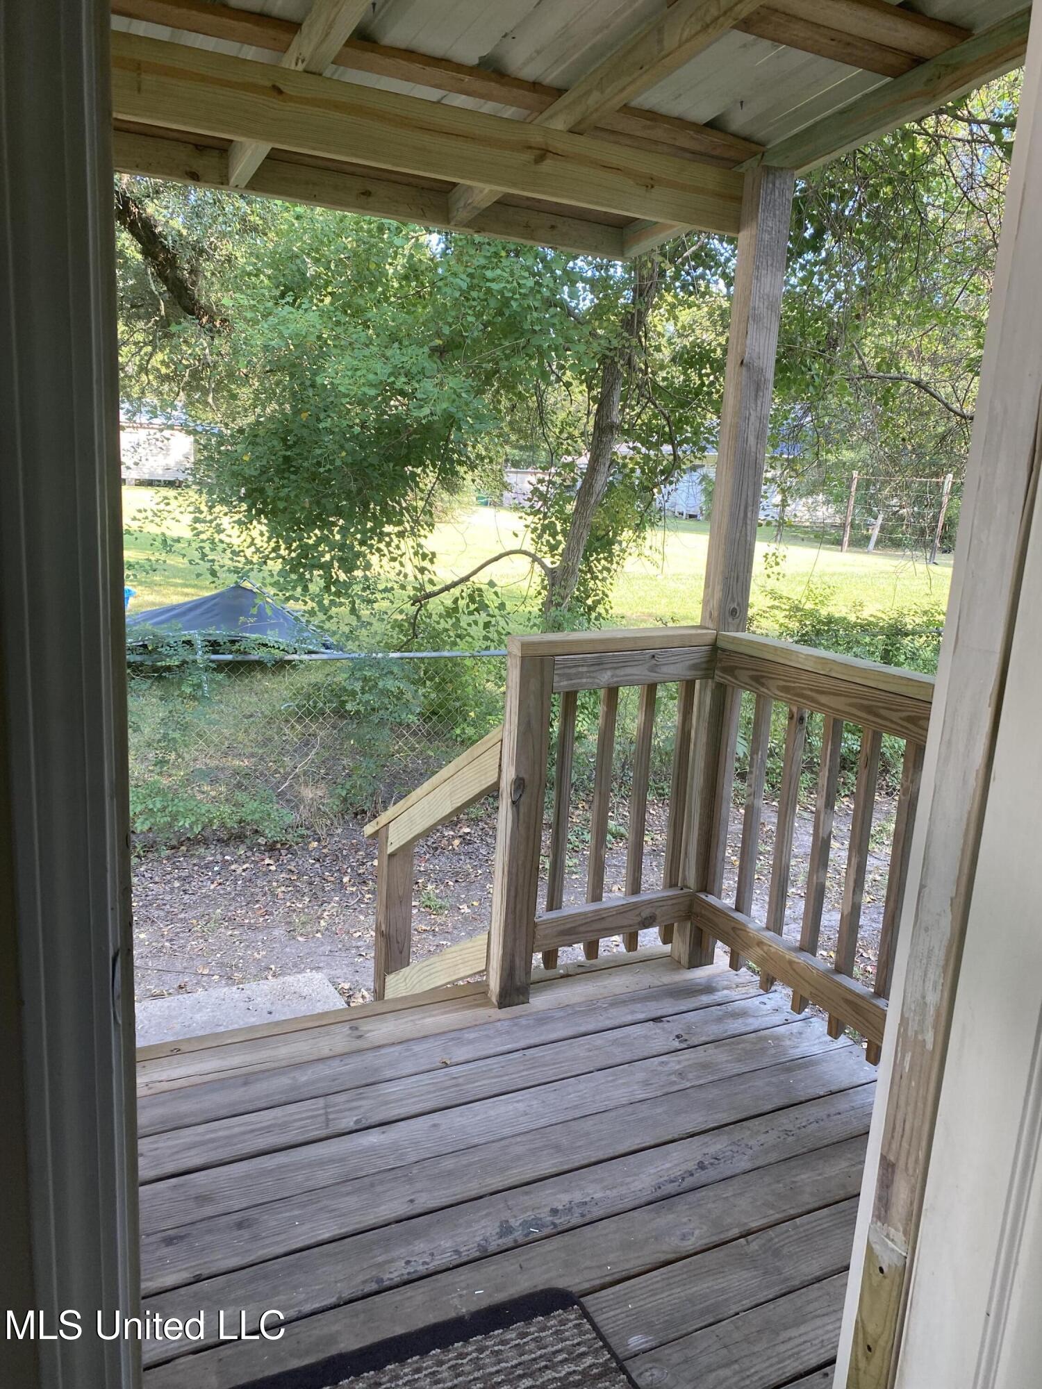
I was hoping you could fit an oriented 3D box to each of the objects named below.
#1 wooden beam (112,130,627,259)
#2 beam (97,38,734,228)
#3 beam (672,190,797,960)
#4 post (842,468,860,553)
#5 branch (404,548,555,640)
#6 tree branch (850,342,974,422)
[{"bbox_3d":[-0.477,-1.324,2.752,1.820,0.088,0.038,-3,13,-27],"label":"wooden beam"},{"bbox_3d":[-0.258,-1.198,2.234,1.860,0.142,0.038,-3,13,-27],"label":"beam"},{"bbox_3d":[0.558,-0.262,2.830,0.088,2.130,0.088,-3,13,-27],"label":"beam"},{"bbox_3d":[8.208,-4.570,26.000,0.110,2.050,0.110,7,12,16],"label":"post"},{"bbox_3d":[-0.258,-0.654,6.800,0.930,0.550,0.400,3,12,-2],"label":"branch"},{"bbox_3d":[2.828,-2.243,7.500,0.950,0.500,0.400,7,13,19],"label":"tree branch"}]

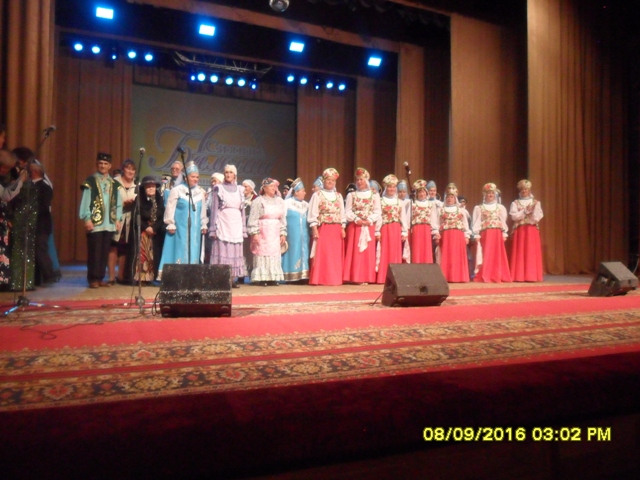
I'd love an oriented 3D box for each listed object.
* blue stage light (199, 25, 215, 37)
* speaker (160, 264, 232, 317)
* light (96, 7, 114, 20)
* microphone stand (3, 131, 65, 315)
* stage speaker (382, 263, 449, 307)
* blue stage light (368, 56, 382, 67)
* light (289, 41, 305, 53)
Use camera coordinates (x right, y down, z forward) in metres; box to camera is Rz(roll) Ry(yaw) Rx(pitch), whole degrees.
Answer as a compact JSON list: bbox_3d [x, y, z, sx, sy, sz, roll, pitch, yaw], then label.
[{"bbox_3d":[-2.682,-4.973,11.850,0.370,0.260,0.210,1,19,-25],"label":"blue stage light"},{"bbox_3d":[-1.200,0.497,4.900,0.650,0.490,0.420,1,2,-12],"label":"speaker"},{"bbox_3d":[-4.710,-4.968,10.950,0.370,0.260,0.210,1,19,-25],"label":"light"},{"bbox_3d":[-2.770,-0.200,4.860,0.600,1.760,0.560,1,0,-22],"label":"microphone stand"},{"bbox_3d":[1.140,0.540,5.950,0.650,0.490,0.420,1,2,-16],"label":"stage speaker"},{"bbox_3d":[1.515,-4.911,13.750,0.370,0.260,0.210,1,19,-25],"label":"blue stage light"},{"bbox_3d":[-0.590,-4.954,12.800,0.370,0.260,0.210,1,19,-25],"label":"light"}]

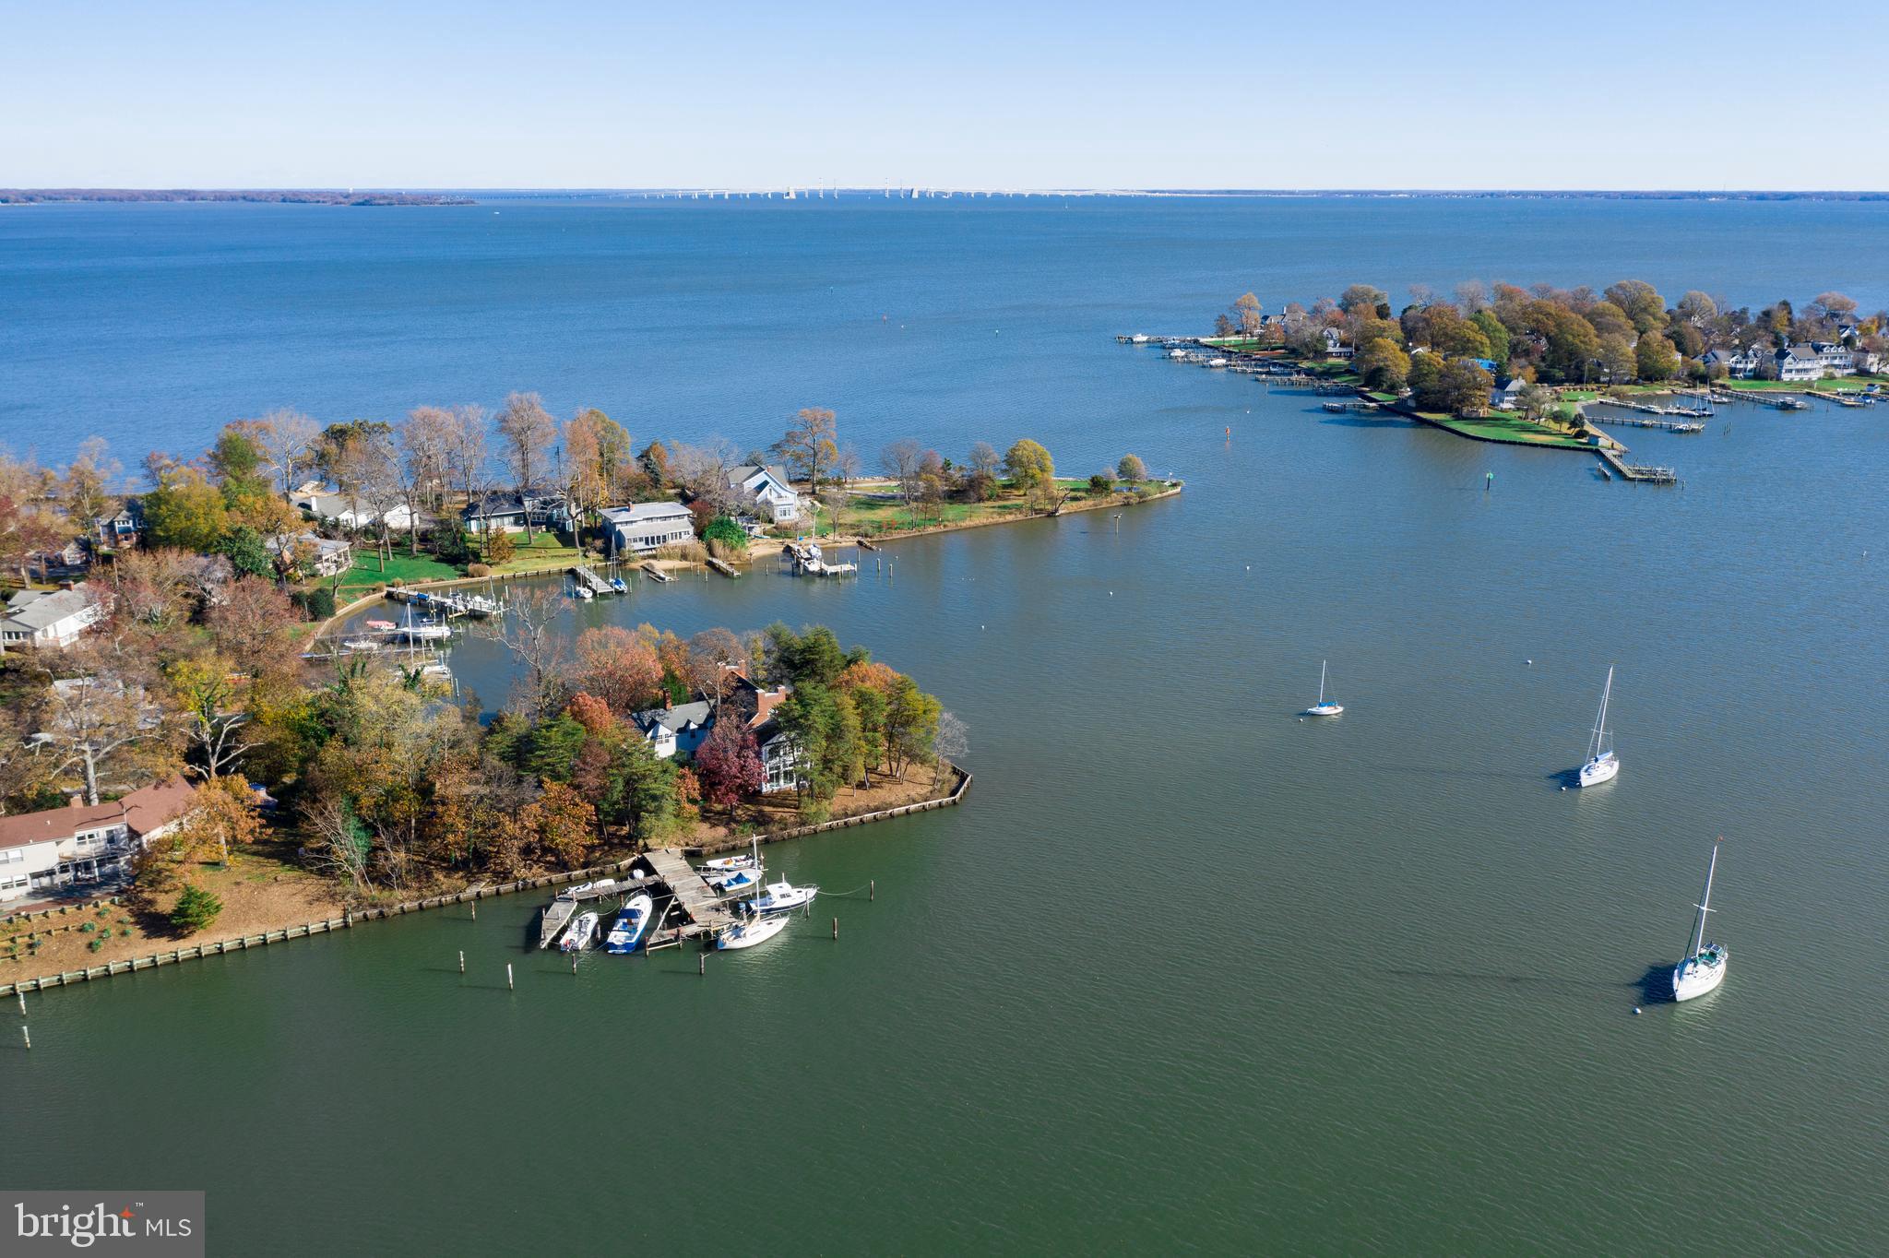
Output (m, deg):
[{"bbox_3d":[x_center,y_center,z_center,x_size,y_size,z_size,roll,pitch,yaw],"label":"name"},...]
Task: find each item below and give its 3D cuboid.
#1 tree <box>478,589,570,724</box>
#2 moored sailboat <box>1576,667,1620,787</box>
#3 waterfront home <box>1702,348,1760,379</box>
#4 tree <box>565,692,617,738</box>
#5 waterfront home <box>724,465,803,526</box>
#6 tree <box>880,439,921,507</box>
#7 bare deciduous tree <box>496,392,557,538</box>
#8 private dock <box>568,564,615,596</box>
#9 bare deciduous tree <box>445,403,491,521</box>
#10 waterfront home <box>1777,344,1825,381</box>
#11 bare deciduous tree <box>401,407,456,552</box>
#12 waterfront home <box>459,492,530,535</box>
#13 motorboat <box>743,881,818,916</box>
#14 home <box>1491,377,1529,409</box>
[{"bbox_3d":[-50.610,4.680,178.990,11.000,20.000,10.500,0,17,0],"label":"tree"},{"bbox_3d":[79.730,11.360,176.930,8.800,14.300,2.900,-12,21,-35],"label":"moored sailboat"},{"bbox_3d":[282.840,-95.880,529.680,15.000,9.800,11.000,-4,17,-12],"label":"waterfront home"},{"bbox_3d":[-39.550,11.453,164.601,5.945,9.004,5.945,0,17,0],"label":"tree"},{"bbox_3d":[-37.300,-28.707,302.080,15.000,9.500,14.000,-4,17,-14],"label":"waterfront home"},{"bbox_3d":[-9.450,-34.180,318.830,8.760,14.110,8.580,0,17,-2],"label":"tree"},{"bbox_3d":[-84.680,-34.710,297.780,12.050,26.580,11.800,-5,17,-15],"label":"bare deciduous tree"},{"bbox_3d":[-62.960,-8.560,264.150,3.100,2.000,17.800,-9,19,-27],"label":"private dock"},{"bbox_3d":[-98.670,-35.180,304.020,9.290,23.450,9.100,-5,18,-17],"label":"bare deciduous tree"},{"bbox_3d":[302.420,-93.690,519.980,14.000,11.200,9.000,0,17,-2],"label":"waterfront home"},{"bbox_3d":[-92.807,-26.548,264.668,10.076,26.973,10.076,0,17,0],"label":"bare deciduous tree"},{"bbox_3d":[-90.260,-23.890,295.450,13.000,6.800,10.500,-6,18,-20],"label":"waterfront home"},{"bbox_3d":[-15.930,26.280,144.230,7.300,2.400,2.400,-8,18,-24],"label":"motorboat"},{"bbox_3d":[172.990,-72.230,450.670,8.600,8.700,8.000,-3,17,-11],"label":"home"}]

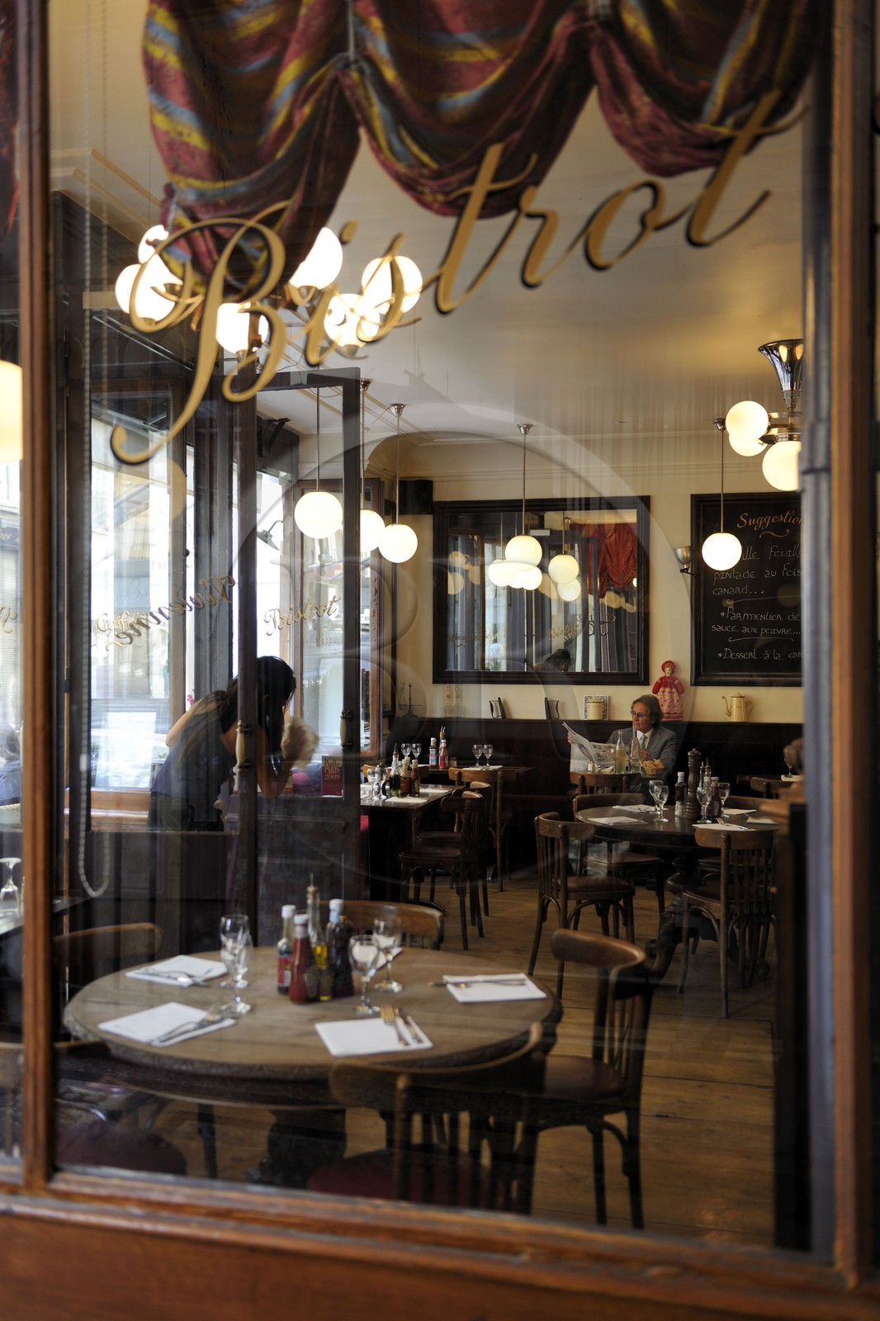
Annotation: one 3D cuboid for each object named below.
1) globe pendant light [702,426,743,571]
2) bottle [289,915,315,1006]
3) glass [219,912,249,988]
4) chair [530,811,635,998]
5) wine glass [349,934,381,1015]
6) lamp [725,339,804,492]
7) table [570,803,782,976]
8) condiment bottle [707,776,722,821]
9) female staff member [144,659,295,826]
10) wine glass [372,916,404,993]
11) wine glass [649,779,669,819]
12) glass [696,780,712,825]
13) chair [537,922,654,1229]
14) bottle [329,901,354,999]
[{"bbox_3d":[1.855,-1.089,8.200,0.255,0.985,0.255,0,0,14],"label":"globe pendant light"},{"bbox_3d":[-0.314,0.676,2.845,0.059,0.188,0.059,0,0,-6],"label":"bottle"},{"bbox_3d":[-0.483,0.680,2.925,0.069,0.158,0.069,0,0,-9],"label":"glass"},{"bbox_3d":[0.675,1.120,5.810,0.480,0.785,0.420,0,0,-14],"label":"chair"},{"bbox_3d":[-0.166,0.698,2.779,0.071,0.167,0.071,0,0,0],"label":"wine glass"},{"bbox_3d":[1.726,-1.178,6.130,0.680,0.700,0.680,0,0,11],"label":"lamp"},{"bbox_3d":[1.231,1.168,6.275,1.120,0.752,1.120,0,0,14],"label":"table"},{"bbox_3d":[1.303,0.650,5.910,0.057,0.190,0.057,0,0,9],"label":"condiment bottle"},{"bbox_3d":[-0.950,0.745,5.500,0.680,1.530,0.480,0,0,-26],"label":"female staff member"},{"bbox_3d":[-0.119,0.682,2.900,0.069,0.158,0.069,0,0,-2],"label":"wine glass"},{"bbox_3d":[1.115,0.709,6.342,0.070,0.166,0.070,0,0,14],"label":"wine glass"},{"bbox_3d":[1.228,0.668,5.790,0.069,0.158,0.069,0,0,11],"label":"glass"},{"bbox_3d":[0.279,1.130,3.139,0.500,0.810,0.440,0,0,-10],"label":"chair"},{"bbox_3d":[-0.227,0.655,2.835,0.056,0.210,0.056,0,0,-5],"label":"bottle"}]

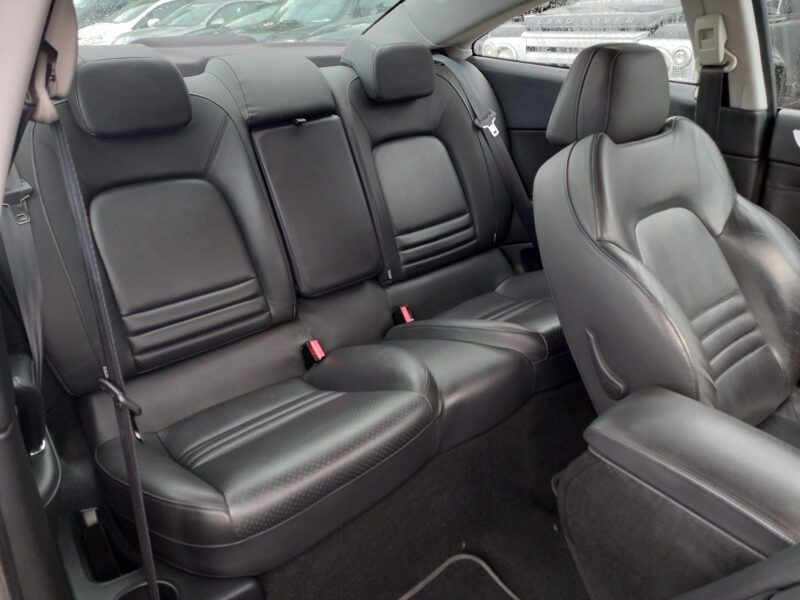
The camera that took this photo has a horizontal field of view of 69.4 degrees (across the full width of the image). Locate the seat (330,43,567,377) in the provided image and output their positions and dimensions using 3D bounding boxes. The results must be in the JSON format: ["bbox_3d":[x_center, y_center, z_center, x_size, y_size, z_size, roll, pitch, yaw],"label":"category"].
[{"bbox_3d":[0.245,-0.293,1.544,0.551,0.738,0.894,-21,34,-34],"label":"seat"}]

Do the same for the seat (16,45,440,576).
[{"bbox_3d":[-0.376,-0.057,1.090,0.551,0.738,0.894,-21,34,-34],"label":"seat"}]

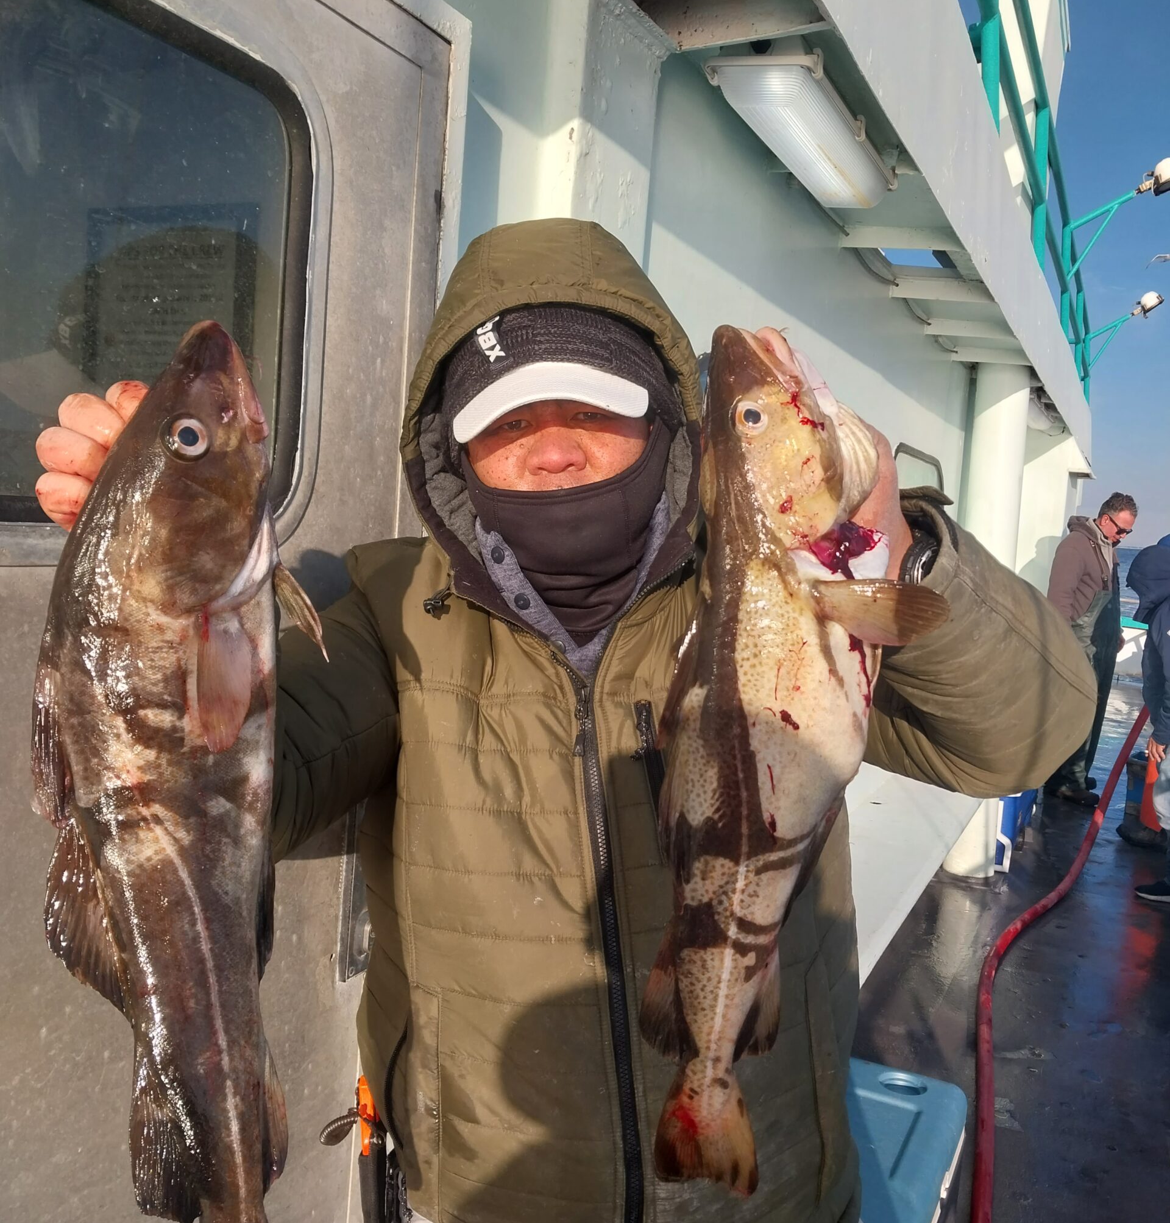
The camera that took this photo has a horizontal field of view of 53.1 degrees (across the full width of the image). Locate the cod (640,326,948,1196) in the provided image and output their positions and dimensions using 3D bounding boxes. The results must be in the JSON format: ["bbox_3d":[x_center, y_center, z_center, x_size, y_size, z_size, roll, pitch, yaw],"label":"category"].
[{"bbox_3d":[0.135,0.098,0.772,0.185,0.580,0.110,0,6,-9],"label":"cod"}]

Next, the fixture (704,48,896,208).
[{"bbox_3d":[0.380,-0.798,1.967,0.175,0.110,0.640,12,8,24],"label":"fixture"}]

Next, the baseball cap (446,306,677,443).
[{"bbox_3d":[-0.022,-0.221,1.000,0.190,0.145,0.260,-7,8,-2],"label":"baseball cap"}]

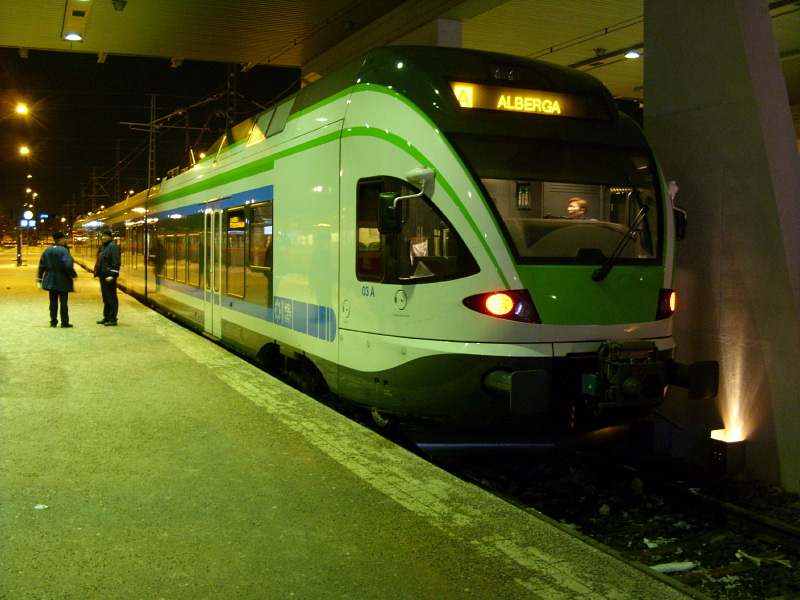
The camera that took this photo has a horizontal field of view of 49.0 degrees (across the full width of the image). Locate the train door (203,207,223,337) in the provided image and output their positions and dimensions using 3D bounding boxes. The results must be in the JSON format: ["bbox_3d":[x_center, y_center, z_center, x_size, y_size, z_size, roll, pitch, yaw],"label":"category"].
[{"bbox_3d":[-3.354,-0.487,15.890,0.100,2.250,1.500,-1,4,-23],"label":"train door"}]

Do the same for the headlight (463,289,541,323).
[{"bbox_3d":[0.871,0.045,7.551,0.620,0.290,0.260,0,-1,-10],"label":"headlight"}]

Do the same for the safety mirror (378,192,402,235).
[{"bbox_3d":[-0.083,-0.778,7.892,0.200,0.370,0.120,-1,4,-23],"label":"safety mirror"}]

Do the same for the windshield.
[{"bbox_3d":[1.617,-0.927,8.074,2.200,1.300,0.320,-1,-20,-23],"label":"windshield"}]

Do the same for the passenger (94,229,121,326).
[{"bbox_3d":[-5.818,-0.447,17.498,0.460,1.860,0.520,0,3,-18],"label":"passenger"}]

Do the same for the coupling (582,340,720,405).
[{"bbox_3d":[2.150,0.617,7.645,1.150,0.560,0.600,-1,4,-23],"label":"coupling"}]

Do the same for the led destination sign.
[{"bbox_3d":[1.344,-1.968,8.698,1.750,0.320,0.160,-1,-16,-23],"label":"led destination sign"}]

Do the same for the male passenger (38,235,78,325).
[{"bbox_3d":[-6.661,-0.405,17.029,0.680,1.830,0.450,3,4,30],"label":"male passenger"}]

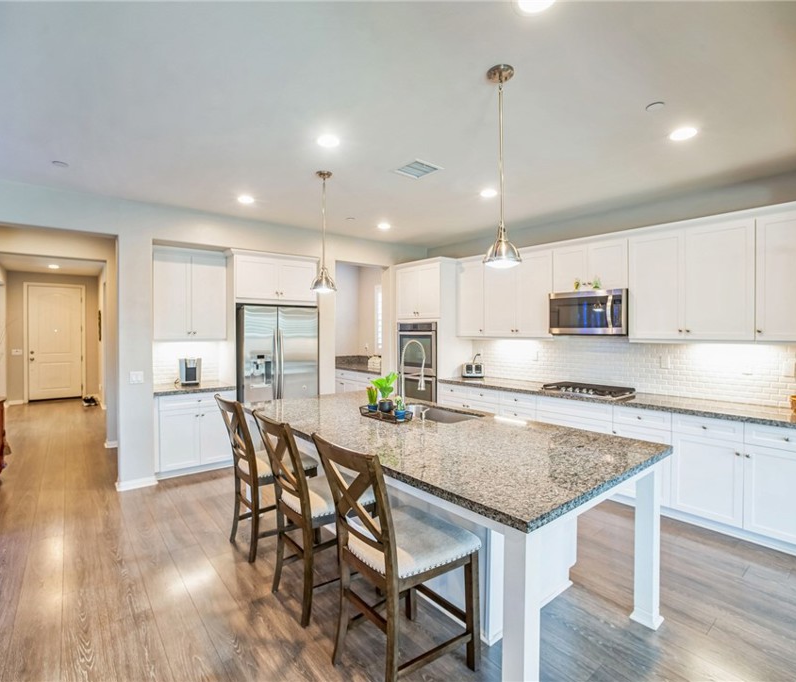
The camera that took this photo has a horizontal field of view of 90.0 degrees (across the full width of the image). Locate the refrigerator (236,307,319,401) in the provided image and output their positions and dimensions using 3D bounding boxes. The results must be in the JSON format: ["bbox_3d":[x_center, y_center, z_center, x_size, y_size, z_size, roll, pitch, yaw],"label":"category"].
[{"bbox_3d":[-1.560,0.508,4.902,0.896,1.795,0.820,-1,2,-40],"label":"refrigerator"}]

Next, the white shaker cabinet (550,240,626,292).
[{"bbox_3d":[2.032,-0.697,4.091,0.320,0.505,0.756,-1,2,-40],"label":"white shaker cabinet"}]

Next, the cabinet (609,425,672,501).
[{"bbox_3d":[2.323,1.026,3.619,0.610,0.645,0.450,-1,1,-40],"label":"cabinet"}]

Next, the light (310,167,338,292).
[{"bbox_3d":[-0.641,-0.944,3.483,0.230,1.020,0.230,0,1,0],"label":"light"}]

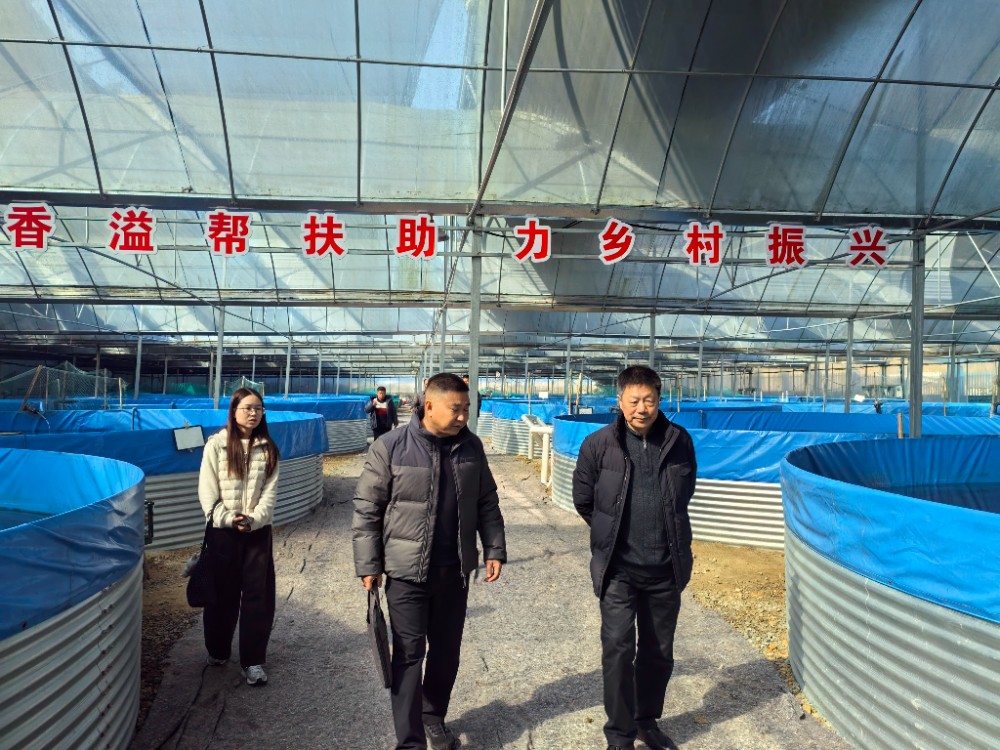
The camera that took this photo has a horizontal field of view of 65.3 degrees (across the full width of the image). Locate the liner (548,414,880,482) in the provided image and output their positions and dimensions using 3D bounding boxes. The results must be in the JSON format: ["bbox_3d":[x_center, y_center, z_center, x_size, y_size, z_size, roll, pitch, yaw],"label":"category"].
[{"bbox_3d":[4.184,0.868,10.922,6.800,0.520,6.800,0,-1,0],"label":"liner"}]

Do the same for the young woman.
[{"bbox_3d":[-1.495,0.885,4.458,0.480,1.630,0.400,1,-1,-23],"label":"young woman"}]

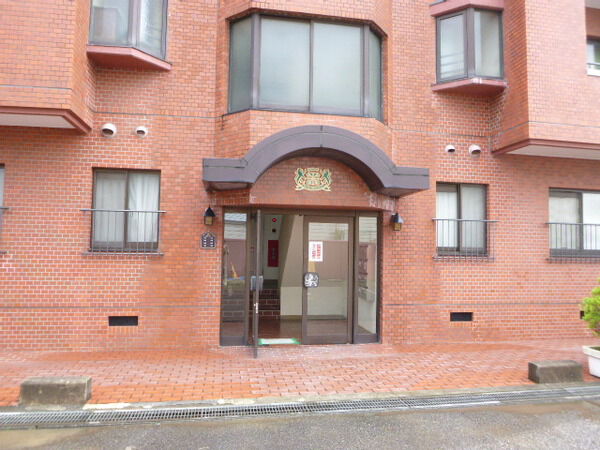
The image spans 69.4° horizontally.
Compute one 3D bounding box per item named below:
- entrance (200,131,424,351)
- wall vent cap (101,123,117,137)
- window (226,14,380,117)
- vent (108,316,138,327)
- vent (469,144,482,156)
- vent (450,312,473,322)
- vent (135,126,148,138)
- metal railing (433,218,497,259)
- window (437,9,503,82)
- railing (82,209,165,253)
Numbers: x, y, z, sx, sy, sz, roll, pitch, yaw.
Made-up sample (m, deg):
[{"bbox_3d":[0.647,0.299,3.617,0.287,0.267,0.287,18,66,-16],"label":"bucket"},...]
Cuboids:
[{"bbox_3d":[0.180,0.266,6.320,3.112,3.179,1.050,1,-4,-10],"label":"entrance"},{"bbox_3d":[-2.800,-1.385,6.351,0.205,0.200,0.130,1,-4,-10],"label":"wall vent cap"},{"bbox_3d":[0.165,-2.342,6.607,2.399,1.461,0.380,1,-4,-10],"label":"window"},{"bbox_3d":[-2.550,1.398,6.278,0.402,0.145,0.050,1,-4,-10],"label":"vent"},{"bbox_3d":[2.978,-1.248,7.360,0.205,0.200,0.130,1,-4,-10],"label":"vent"},{"bbox_3d":[2.680,1.530,7.191,0.395,0.145,0.050,1,-4,-10],"label":"vent"},{"bbox_3d":[-2.351,-1.382,6.440,0.165,0.160,0.110,1,-4,-10],"label":"vent"},{"bbox_3d":[2.752,0.245,7.214,1.166,0.643,0.110,1,-4,-10],"label":"metal railing"},{"bbox_3d":[2.863,-2.982,7.331,1.038,1.206,0.360,1,-4,-10],"label":"window"},{"bbox_3d":[-2.558,0.109,6.288,1.166,0.643,0.110,1,-4,-10],"label":"railing"}]

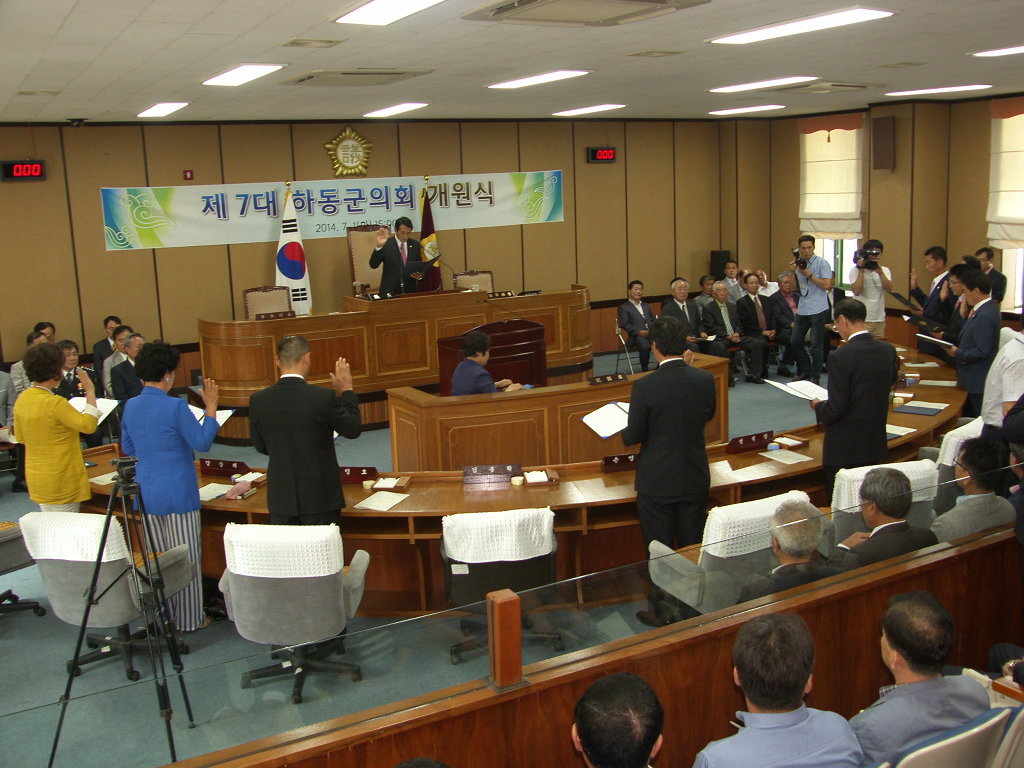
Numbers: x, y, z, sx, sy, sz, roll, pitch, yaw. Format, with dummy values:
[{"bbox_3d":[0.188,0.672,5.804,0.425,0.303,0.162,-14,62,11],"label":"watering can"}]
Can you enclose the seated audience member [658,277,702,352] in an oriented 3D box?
[{"bbox_3d":[2.264,-0.646,12.716,0.560,1.250,0.820,-9,13,-31],"label":"seated audience member"}]

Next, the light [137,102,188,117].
[{"bbox_3d":[-3.603,-2.835,10.659,0.310,0.060,1.280,-8,11,-28],"label":"light"}]

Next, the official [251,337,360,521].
[{"bbox_3d":[-1.142,0.608,5.700,0.600,1.730,0.460,-1,11,4],"label":"official"}]

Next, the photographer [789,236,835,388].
[{"bbox_3d":[3.604,-0.907,12.500,0.550,1.750,0.500,8,15,42],"label":"photographer"}]

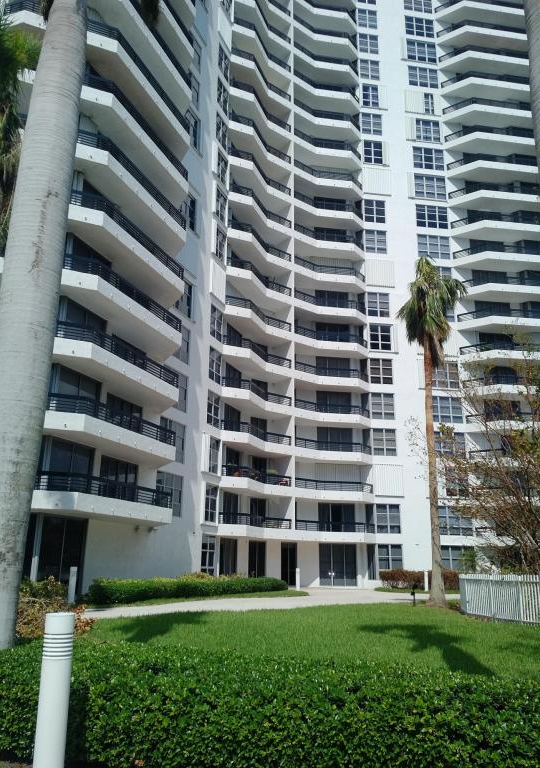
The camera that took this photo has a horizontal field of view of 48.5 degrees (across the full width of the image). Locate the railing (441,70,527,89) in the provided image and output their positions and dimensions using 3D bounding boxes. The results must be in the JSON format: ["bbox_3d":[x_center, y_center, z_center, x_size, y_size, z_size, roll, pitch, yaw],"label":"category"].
[{"bbox_3d":[20.122,-27.563,55.290,8.365,0.620,1.953,3,-16,-9],"label":"railing"}]

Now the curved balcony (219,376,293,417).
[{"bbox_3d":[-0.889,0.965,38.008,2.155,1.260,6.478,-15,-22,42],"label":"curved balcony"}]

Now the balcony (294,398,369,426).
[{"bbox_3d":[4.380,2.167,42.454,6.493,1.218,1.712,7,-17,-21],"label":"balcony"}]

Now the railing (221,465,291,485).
[{"bbox_3d":[-0.662,5.969,38.237,1.162,0.620,6.535,-14,-21,41],"label":"railing"}]

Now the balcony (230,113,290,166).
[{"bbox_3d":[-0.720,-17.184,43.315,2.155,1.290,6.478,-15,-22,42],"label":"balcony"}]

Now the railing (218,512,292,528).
[{"bbox_3d":[-0.689,8.672,37.470,1.162,0.620,6.535,-14,-21,41],"label":"railing"}]

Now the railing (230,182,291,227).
[{"bbox_3d":[-0.602,-12.740,43.405,0.997,0.609,6.540,-11,-20,33],"label":"railing"}]

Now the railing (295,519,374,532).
[{"bbox_3d":[4.333,9.340,39.180,6.300,0.630,0.654,7,-18,-21],"label":"railing"}]

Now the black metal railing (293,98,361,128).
[{"bbox_3d":[4.806,-21.917,48.881,6.521,0.598,0.755,8,-17,-23],"label":"black metal railing"}]

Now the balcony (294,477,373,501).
[{"bbox_3d":[4.511,7.513,42.025,6.451,1.258,2.193,5,-17,-15],"label":"balcony"}]

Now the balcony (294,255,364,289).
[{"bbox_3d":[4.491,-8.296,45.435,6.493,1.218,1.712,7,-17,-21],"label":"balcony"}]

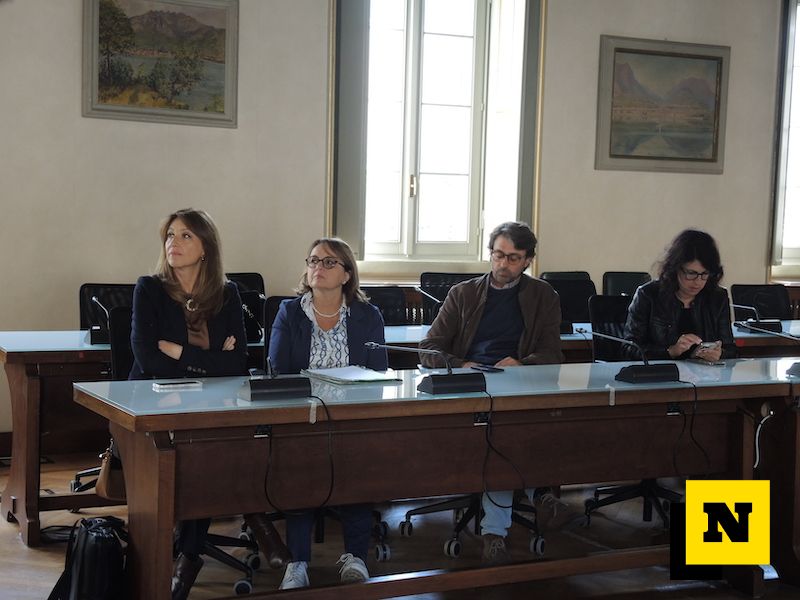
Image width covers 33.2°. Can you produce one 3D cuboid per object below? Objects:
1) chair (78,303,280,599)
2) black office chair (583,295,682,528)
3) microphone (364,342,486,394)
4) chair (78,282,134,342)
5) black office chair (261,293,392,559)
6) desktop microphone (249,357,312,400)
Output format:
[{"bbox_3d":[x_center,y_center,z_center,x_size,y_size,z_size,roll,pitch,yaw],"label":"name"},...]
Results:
[{"bbox_3d":[-0.798,0.502,4.731,0.630,0.946,0.650,1,4,-14],"label":"chair"},{"bbox_3d":[1.094,0.480,5.766,0.621,0.955,0.640,1,4,-15],"label":"black office chair"},{"bbox_3d":[0.068,0.218,4.542,0.220,0.145,0.420,-2,6,-40],"label":"microphone"},{"bbox_3d":[-1.198,0.415,6.167,0.600,0.970,0.600,-1,5,-28],"label":"chair"},{"bbox_3d":[-0.297,0.502,5.236,0.590,0.990,0.600,1,5,-12],"label":"black office chair"},{"bbox_3d":[-0.398,0.238,4.277,0.210,0.120,0.380,0,5,-20],"label":"desktop microphone"}]

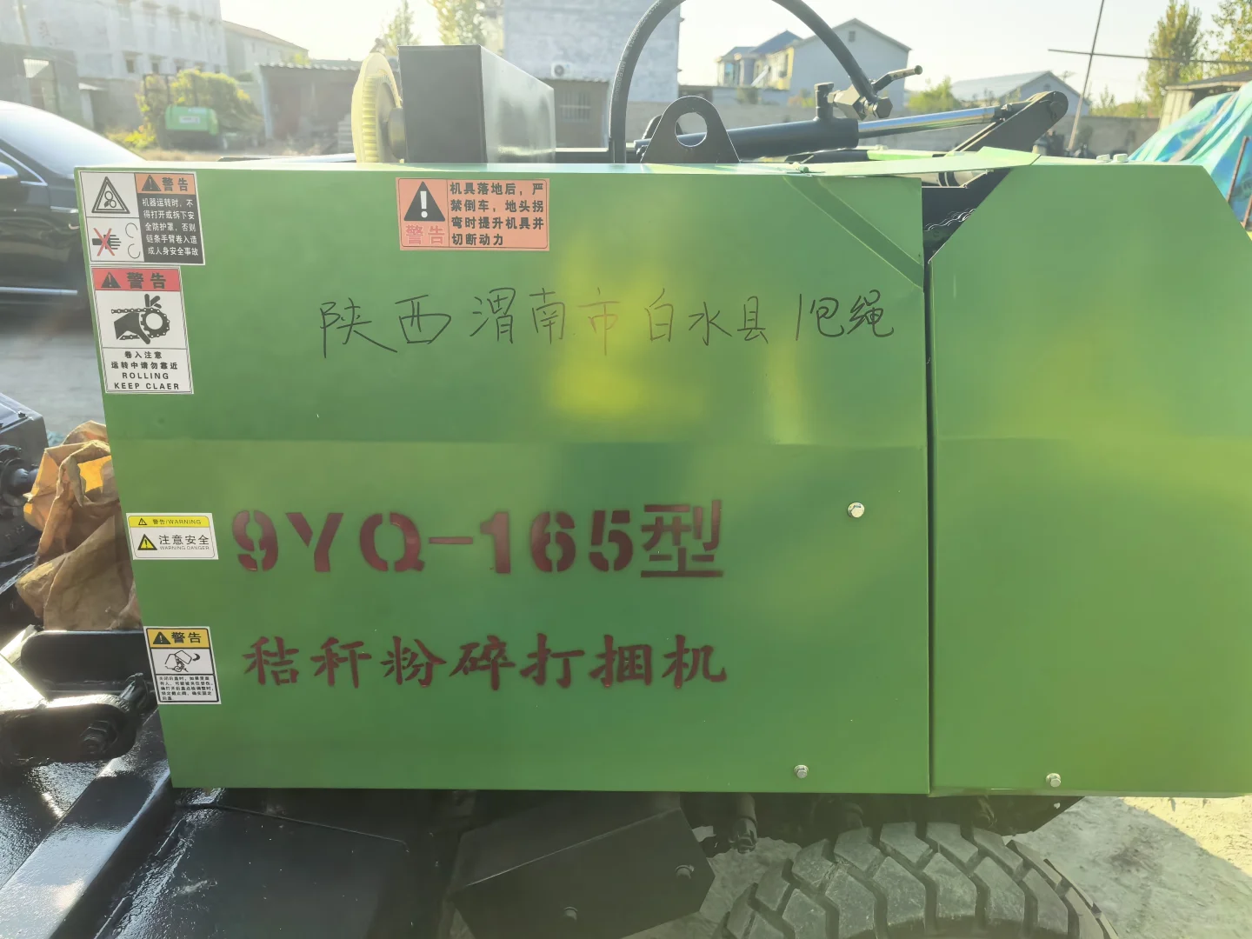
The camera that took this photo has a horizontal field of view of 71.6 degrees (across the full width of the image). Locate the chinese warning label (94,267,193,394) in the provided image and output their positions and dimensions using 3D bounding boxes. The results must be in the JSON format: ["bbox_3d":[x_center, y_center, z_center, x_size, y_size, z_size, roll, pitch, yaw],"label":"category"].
[{"bbox_3d":[-0.500,-0.143,0.899,0.092,0.130,0.004,0,11,0],"label":"chinese warning label"}]

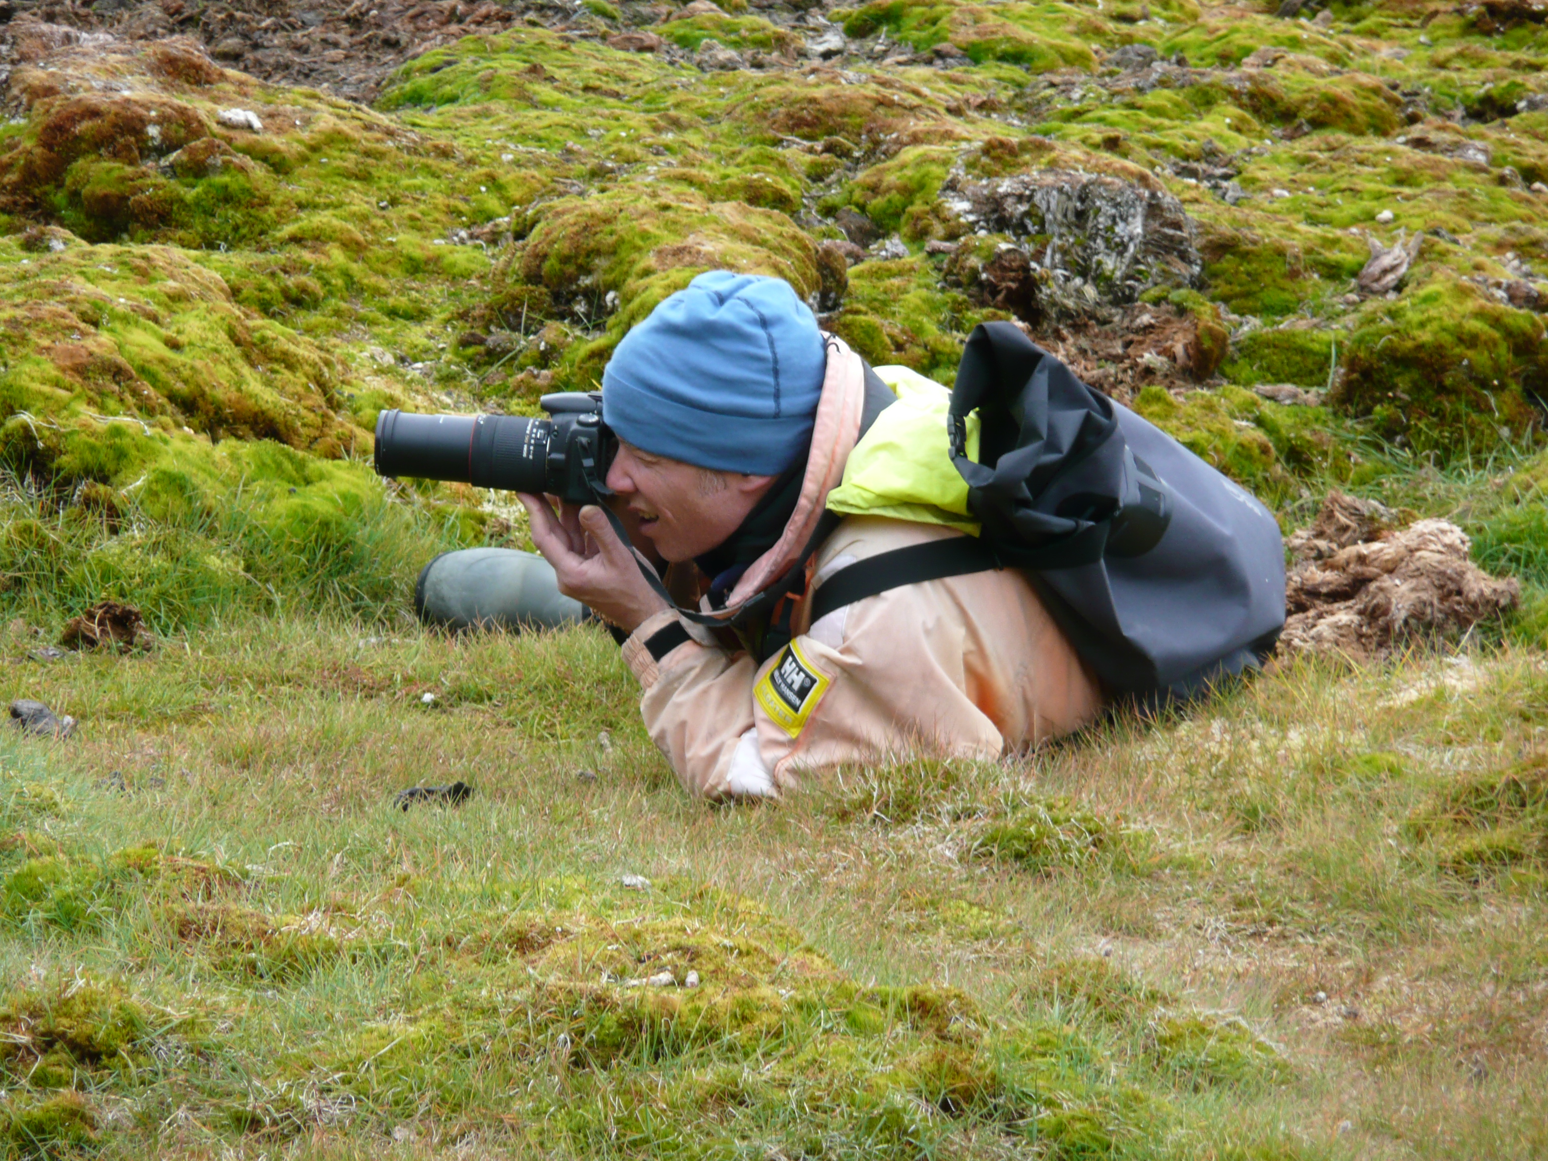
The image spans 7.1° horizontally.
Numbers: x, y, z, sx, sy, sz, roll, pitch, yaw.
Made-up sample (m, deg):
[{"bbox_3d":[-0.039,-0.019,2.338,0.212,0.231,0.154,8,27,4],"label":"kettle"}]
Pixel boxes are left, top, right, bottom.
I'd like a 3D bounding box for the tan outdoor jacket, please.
[{"bbox_3d":[0.092,0.025,12.630,0.550,0.430,0.520,35,-5,-19],"label":"tan outdoor jacket"}]

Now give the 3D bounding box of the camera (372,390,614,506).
[{"bbox_3d":[-0.276,-0.131,12.520,0.245,0.108,0.145,1,7,6],"label":"camera"}]

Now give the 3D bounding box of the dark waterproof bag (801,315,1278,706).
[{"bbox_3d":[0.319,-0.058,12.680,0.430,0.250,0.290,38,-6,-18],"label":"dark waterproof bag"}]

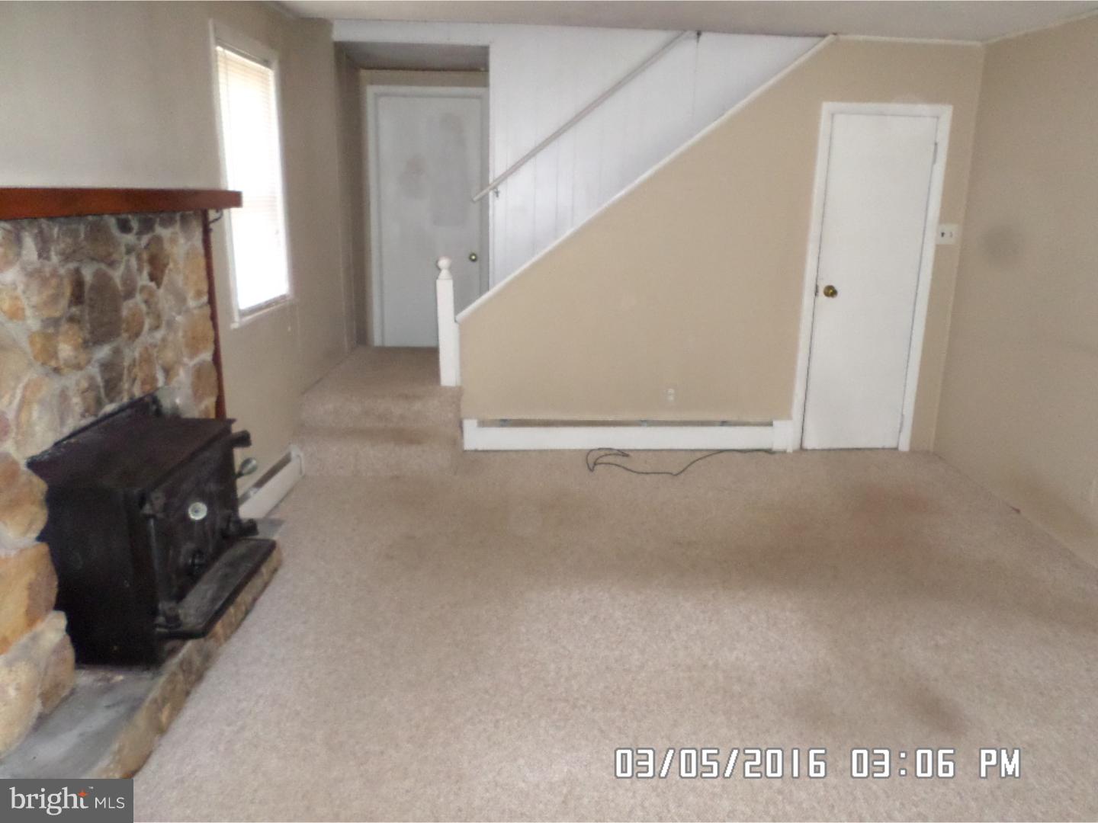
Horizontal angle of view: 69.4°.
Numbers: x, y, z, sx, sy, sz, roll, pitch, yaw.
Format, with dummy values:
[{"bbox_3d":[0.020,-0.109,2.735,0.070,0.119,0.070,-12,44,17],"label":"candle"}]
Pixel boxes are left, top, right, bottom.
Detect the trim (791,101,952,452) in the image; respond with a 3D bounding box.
[{"bbox_3d":[1.921,-0.747,4.762,0.757,2.071,0.040,0,15,-2],"label":"trim"}]

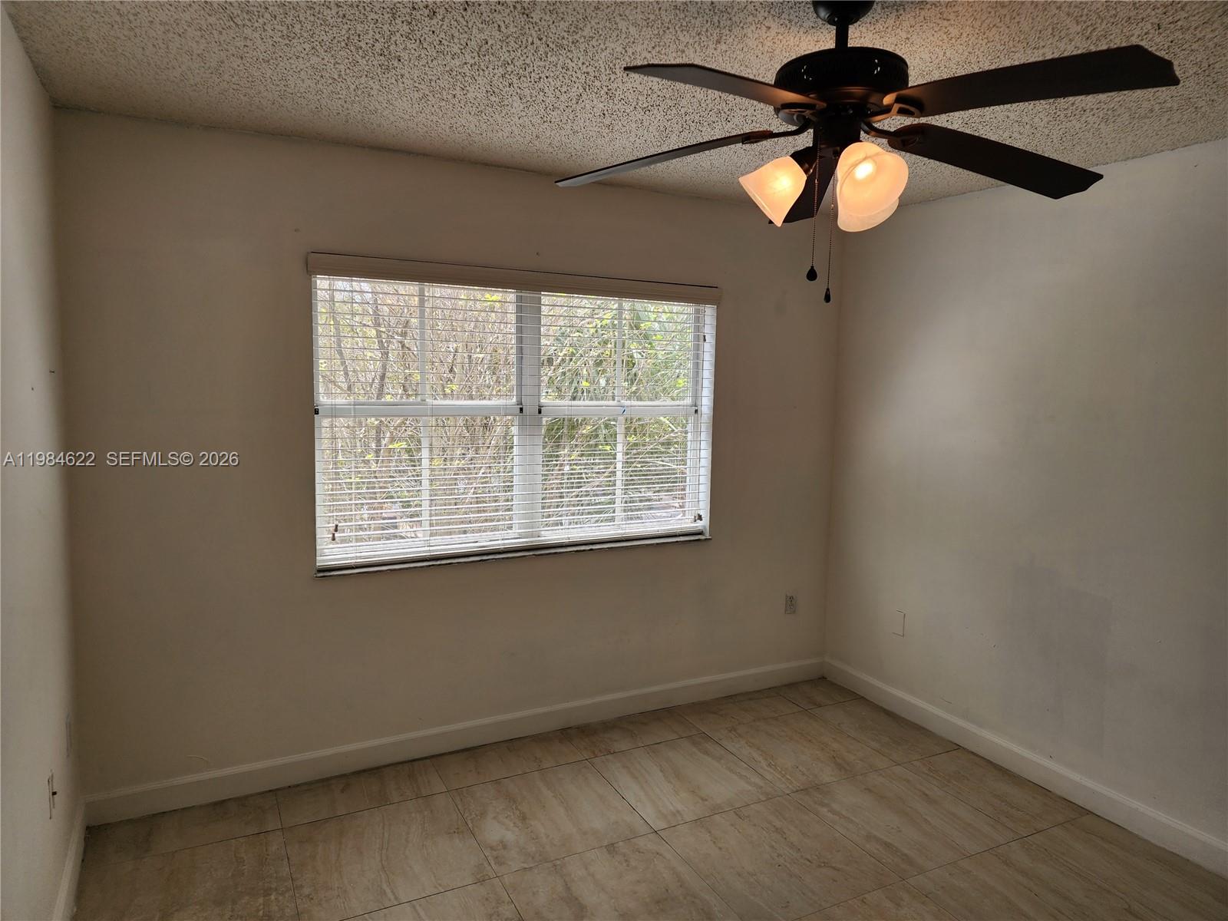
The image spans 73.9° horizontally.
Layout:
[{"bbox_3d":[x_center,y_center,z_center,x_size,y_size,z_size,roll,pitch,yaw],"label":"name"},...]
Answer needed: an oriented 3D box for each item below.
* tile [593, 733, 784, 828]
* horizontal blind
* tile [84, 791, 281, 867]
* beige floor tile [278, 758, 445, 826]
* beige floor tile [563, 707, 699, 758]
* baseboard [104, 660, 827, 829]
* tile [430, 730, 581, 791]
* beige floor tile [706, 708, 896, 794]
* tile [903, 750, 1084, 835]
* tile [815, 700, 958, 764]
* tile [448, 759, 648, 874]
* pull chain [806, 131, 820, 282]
[{"bbox_3d":[0.285,1.310,3.366,0.603,0.010,0.597,-2,8,-27],"label":"tile"},{"bbox_3d":[-0.334,-0.191,3.546,1.839,1.187,0.070,-2,8,-27],"label":"horizontal blind"},{"bbox_3d":[-1.532,1.319,2.928,0.604,0.010,0.300,-2,8,-27],"label":"tile"},{"bbox_3d":[-0.976,1.286,3.166,0.601,0.010,0.288,-2,7,-27],"label":"beige floor tile"},{"bbox_3d":[0.078,1.259,3.762,0.603,0.010,0.300,-2,8,-27],"label":"beige floor tile"},{"bbox_3d":[-0.360,1.179,3.655,3.383,0.120,0.016,-2,7,-27],"label":"baseboard"},{"bbox_3d":[-0.444,1.267,3.446,0.603,0.010,0.290,-2,7,-27],"label":"tile"},{"bbox_3d":[0.817,1.278,3.613,0.599,0.010,0.596,-2,7,-27],"label":"beige floor tile"},{"bbox_3d":[1.521,1.331,3.307,0.369,0.010,0.588,-2,7,-27],"label":"tile"},{"bbox_3d":[1.266,1.273,3.874,0.395,0.010,0.597,-2,8,-27],"label":"tile"},{"bbox_3d":[-0.247,1.317,3.057,0.602,0.010,0.590,-2,7,-27],"label":"tile"},{"bbox_3d":[0.418,-0.525,1.693,0.021,0.302,0.021,3,7,13],"label":"pull chain"}]

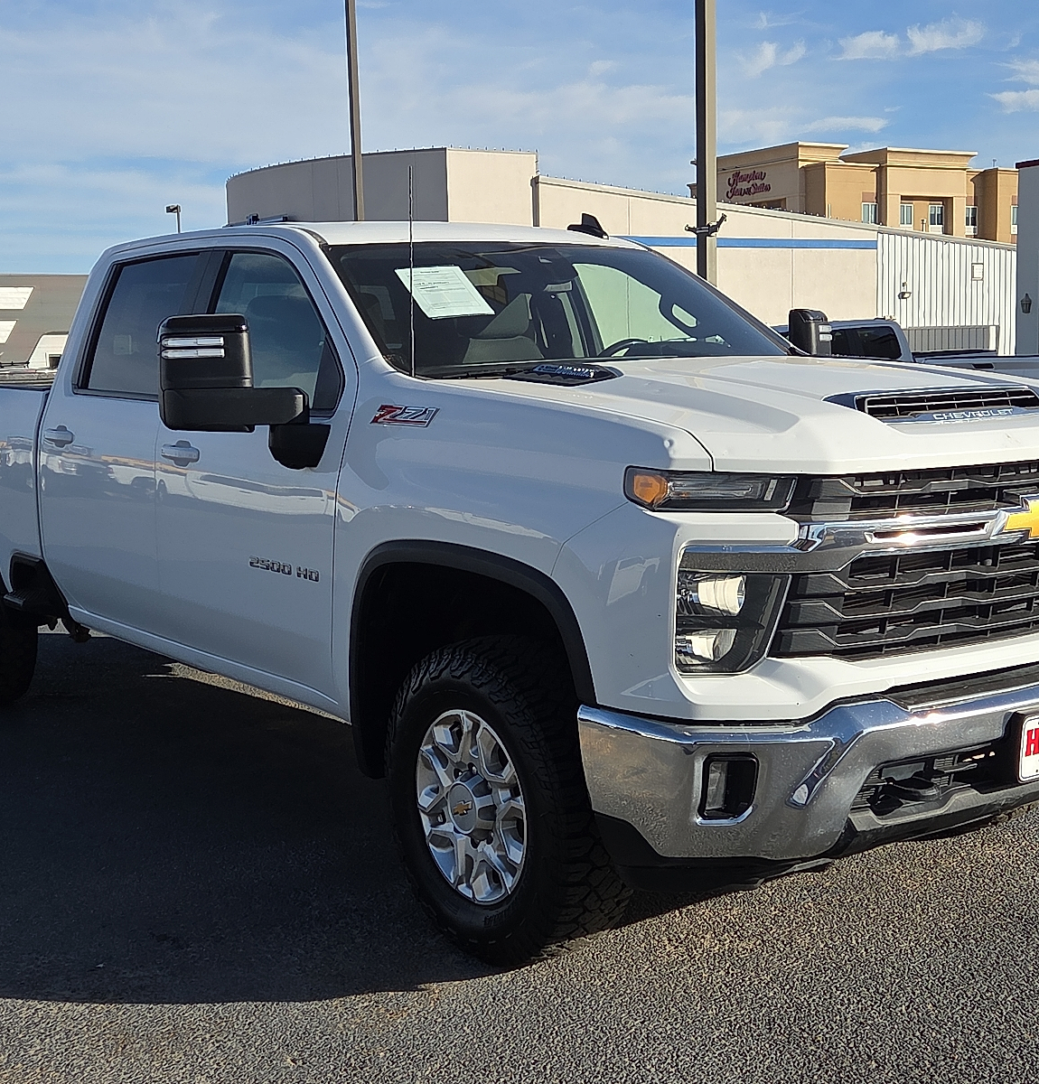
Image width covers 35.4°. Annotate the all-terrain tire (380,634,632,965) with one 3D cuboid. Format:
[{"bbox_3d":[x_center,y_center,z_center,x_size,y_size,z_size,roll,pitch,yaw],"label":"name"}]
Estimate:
[{"bbox_3d":[-0.026,0.641,4.079,0.280,0.820,0.820,-6,8,-36],"label":"all-terrain tire"}]

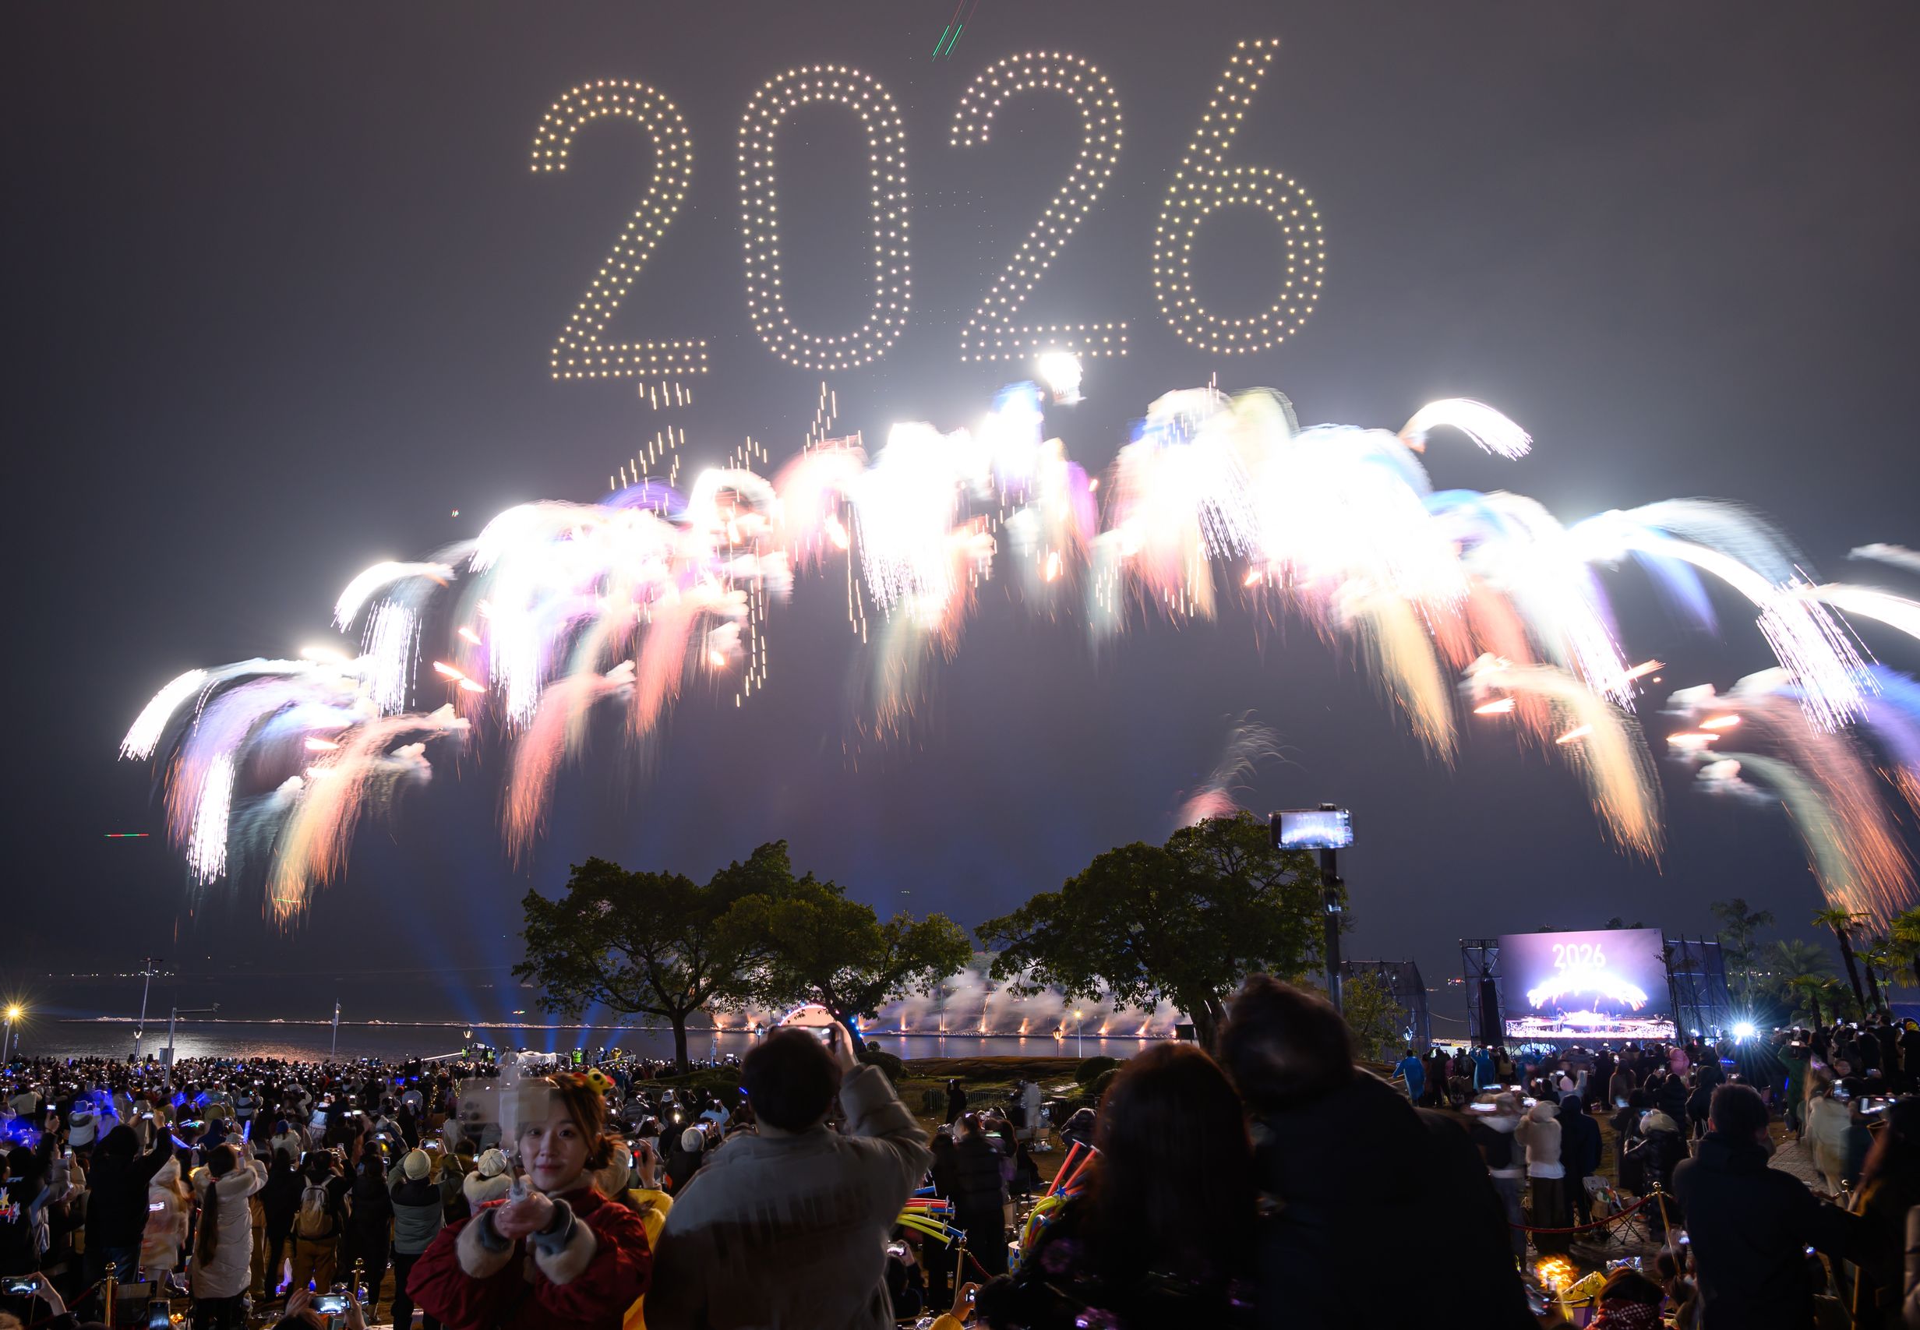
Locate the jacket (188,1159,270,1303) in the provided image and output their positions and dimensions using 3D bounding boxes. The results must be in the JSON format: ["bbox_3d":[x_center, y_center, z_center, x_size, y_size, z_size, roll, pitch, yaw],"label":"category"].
[{"bbox_3d":[-6.603,5.080,12.500,0.600,1.120,0.520,-1,-14,4],"label":"jacket"}]

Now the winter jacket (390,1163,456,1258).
[{"bbox_3d":[-4.937,4.976,12.700,0.580,0.800,0.480,-1,-14,2],"label":"winter jacket"}]

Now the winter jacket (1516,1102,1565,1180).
[{"bbox_3d":[7.209,5.907,17.200,0.550,0.880,0.450,-2,-14,6],"label":"winter jacket"}]

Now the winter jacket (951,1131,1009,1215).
[{"bbox_3d":[0.208,5.204,14.200,0.570,0.780,0.400,1,-14,-3],"label":"winter jacket"}]

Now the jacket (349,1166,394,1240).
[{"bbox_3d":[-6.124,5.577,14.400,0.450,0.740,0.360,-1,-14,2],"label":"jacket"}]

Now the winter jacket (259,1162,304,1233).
[{"bbox_3d":[-7.595,5.960,15.500,0.470,0.740,0.360,-1,-14,2],"label":"winter jacket"}]

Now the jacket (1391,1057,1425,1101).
[{"bbox_3d":[13.262,12.215,41.000,0.880,1.220,0.500,-2,-14,8],"label":"jacket"}]

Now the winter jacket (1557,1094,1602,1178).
[{"bbox_3d":[8.339,6.336,18.600,0.550,1.050,0.400,-2,-14,8],"label":"winter jacket"}]

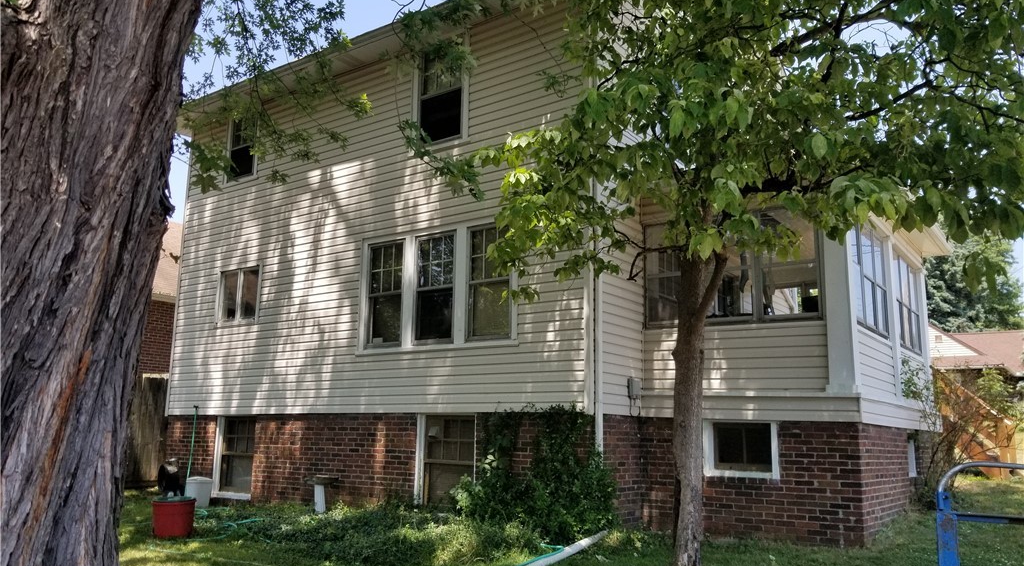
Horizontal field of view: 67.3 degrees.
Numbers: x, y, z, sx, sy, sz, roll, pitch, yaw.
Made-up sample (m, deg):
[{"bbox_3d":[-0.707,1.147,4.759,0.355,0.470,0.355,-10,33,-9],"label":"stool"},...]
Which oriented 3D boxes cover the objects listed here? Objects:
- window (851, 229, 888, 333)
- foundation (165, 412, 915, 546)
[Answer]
[{"bbox_3d":[4.284,-0.026,9.210,0.100,1.260,1.850,-7,-14,35],"label":"window"},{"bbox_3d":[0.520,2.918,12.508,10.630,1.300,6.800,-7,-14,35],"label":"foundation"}]

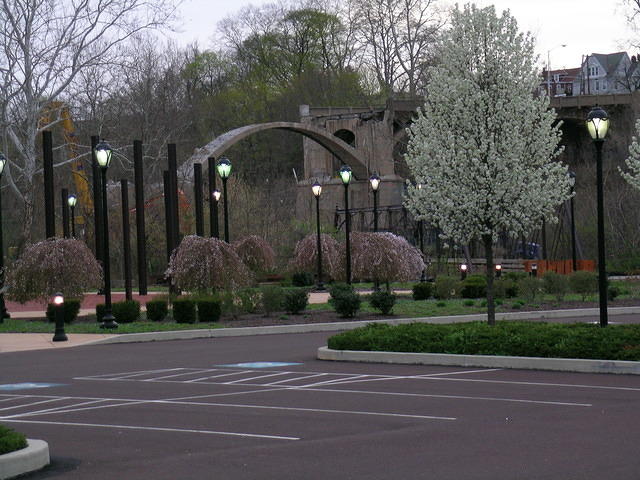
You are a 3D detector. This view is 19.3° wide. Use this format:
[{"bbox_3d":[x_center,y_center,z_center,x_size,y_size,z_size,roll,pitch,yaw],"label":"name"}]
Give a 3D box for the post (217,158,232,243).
[{"bbox_3d":[-2.678,-0.187,54.300,0.410,4.322,0.410,-2,0,0],"label":"post"}]

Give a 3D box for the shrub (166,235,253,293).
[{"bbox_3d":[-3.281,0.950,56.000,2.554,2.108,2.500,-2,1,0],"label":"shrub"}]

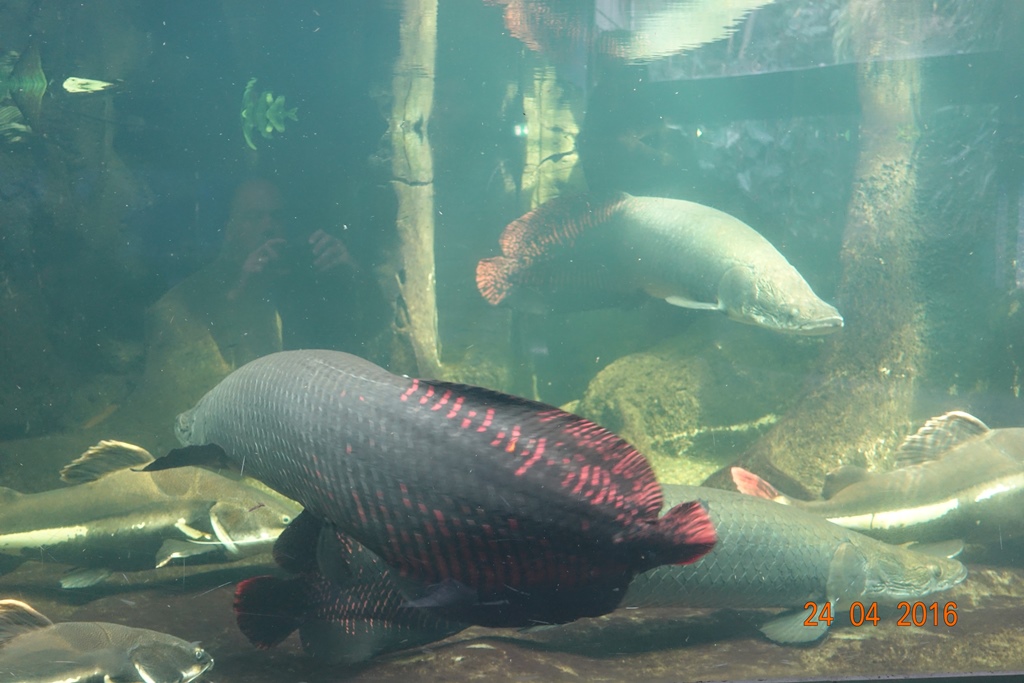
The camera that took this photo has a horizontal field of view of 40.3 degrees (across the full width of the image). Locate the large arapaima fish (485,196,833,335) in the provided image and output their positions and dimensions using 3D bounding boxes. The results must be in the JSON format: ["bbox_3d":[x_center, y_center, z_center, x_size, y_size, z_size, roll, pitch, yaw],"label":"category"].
[{"bbox_3d":[0.345,-0.200,3.550,1.170,0.300,0.280,10,9,39],"label":"large arapaima fish"}]

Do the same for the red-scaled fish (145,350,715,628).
[{"bbox_3d":[-0.205,0.265,2.750,1.360,0.360,0.320,6,6,38],"label":"red-scaled fish"}]

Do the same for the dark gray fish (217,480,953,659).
[{"bbox_3d":[0.185,0.460,2.880,1.480,0.310,0.280,-2,4,-8],"label":"dark gray fish"}]

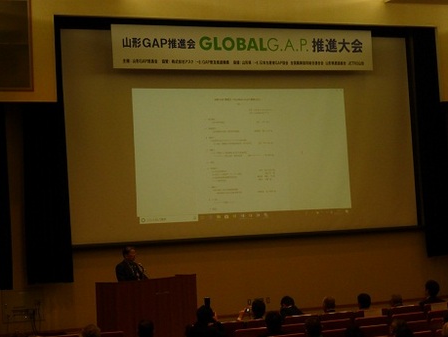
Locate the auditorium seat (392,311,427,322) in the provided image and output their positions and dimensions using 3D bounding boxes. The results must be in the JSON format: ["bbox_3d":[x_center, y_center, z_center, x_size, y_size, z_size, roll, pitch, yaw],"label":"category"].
[{"bbox_3d":[2.331,2.336,12.455,0.530,0.880,0.600,-2,-4,-20],"label":"auditorium seat"}]

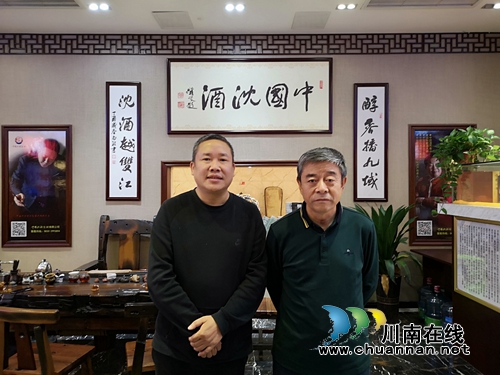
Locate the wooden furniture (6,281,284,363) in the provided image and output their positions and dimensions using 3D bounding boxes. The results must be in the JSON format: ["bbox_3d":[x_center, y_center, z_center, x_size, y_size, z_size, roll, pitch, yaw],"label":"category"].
[{"bbox_3d":[-0.850,1.155,3.220,2.050,0.750,0.850,0,0,0],"label":"wooden furniture"}]

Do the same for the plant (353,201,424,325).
[{"bbox_3d":[1.590,0.850,4.450,0.760,1.360,0.720,0,0,0],"label":"plant"}]

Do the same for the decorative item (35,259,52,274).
[{"bbox_3d":[-1.822,0.699,3.450,0.150,0.150,0.140,0,0,0],"label":"decorative item"}]

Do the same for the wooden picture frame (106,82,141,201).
[{"bbox_3d":[-1.563,-0.567,4.830,0.430,1.475,0.040,0,0,0],"label":"wooden picture frame"}]

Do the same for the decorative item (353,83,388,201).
[{"bbox_3d":[1.505,-0.556,4.830,0.430,1.465,0.040,0,0,0],"label":"decorative item"}]

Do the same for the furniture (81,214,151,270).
[{"bbox_3d":[-1.300,0.920,3.980,0.680,1.220,0.620,0,0,0],"label":"furniture"}]

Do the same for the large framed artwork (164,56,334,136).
[{"bbox_3d":[0.003,-1.128,4.830,2.050,0.945,0.050,0,0,0],"label":"large framed artwork"}]

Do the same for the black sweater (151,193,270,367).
[{"bbox_3d":[-0.177,0.363,1.630,0.500,0.720,0.300,0,0,-3],"label":"black sweater"}]

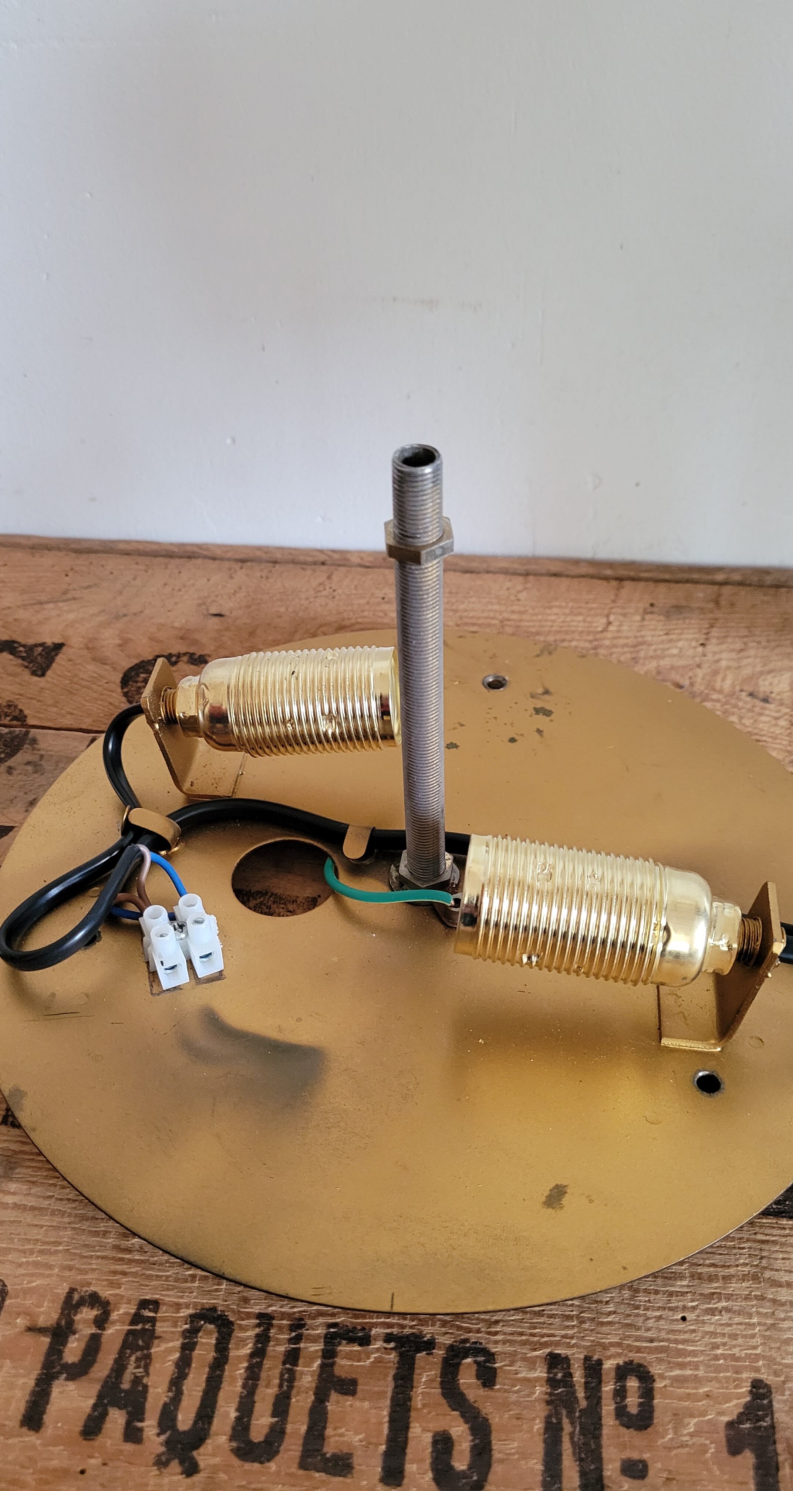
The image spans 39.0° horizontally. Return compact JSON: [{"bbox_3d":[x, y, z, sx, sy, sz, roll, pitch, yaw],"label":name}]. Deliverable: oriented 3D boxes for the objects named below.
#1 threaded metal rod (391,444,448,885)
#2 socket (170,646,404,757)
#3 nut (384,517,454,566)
[{"bbox_3d":[0.006,-0.010,0.254,0.010,0.120,0.010,-1,41,1],"label":"threaded metal rod"},{"bbox_3d":[-0.031,-0.011,0.300,0.062,0.028,0.028,-3,41,4],"label":"socket"},{"bbox_3d":[0.005,-0.042,0.227,0.014,0.004,0.016,-4,41,-2],"label":"nut"}]

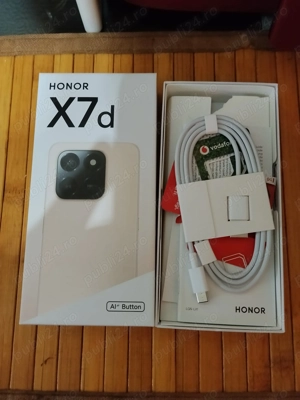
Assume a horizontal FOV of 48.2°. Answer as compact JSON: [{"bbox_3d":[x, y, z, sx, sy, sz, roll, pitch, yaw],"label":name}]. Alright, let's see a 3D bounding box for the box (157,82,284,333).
[{"bbox_3d":[0.051,0.001,0.256,0.087,0.029,0.180,2,80,2],"label":"box"}]

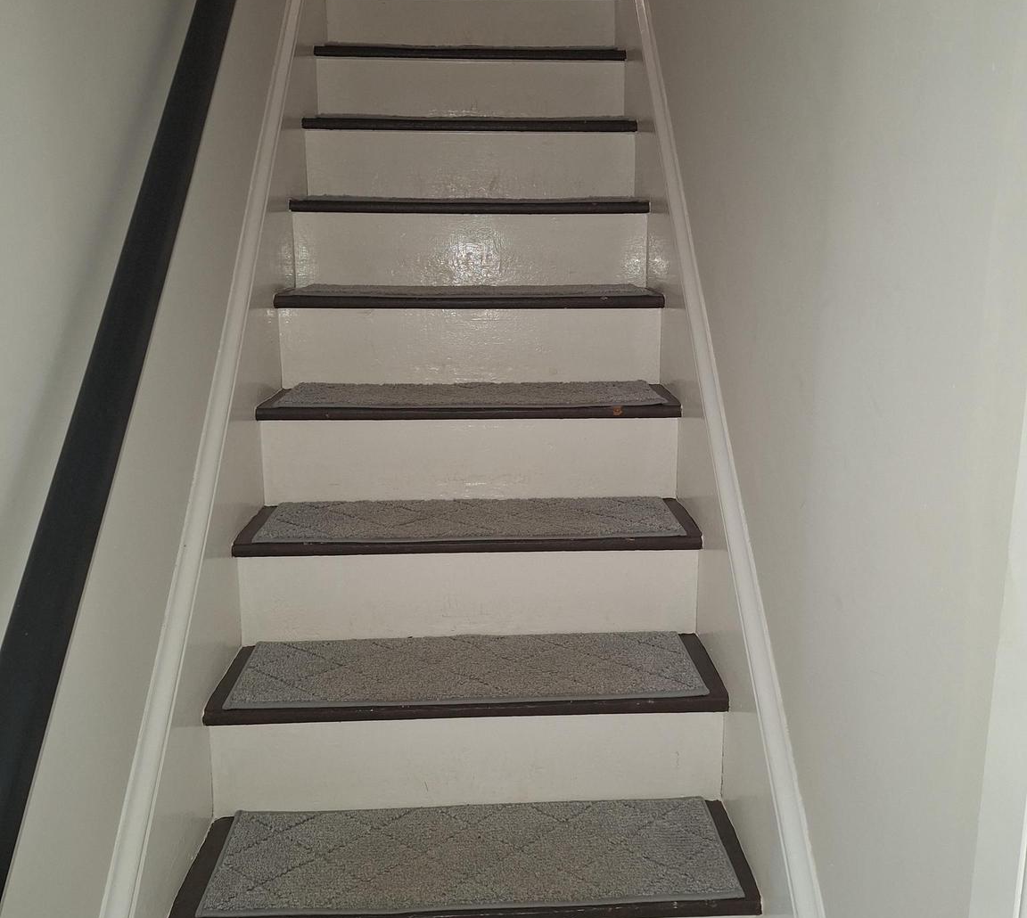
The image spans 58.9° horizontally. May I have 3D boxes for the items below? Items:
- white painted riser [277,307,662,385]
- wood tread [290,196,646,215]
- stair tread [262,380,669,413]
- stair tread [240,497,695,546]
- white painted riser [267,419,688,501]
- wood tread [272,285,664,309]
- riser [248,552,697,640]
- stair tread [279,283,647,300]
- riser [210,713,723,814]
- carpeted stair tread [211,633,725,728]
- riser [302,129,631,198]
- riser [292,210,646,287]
[{"bbox_3d":[-0.089,-0.239,1.946,0.811,0.172,0.020,-1,13,-3],"label":"white painted riser"},{"bbox_3d":[-0.096,-0.577,2.075,0.811,0.030,0.048,-1,13,-3],"label":"wood tread"},{"bbox_3d":[-0.086,-0.133,1.843,0.746,0.011,0.232,-1,13,-3],"label":"stair tread"},{"bbox_3d":[-0.081,0.109,1.709,0.761,0.010,0.237,-1,13,-2],"label":"stair tread"},{"bbox_3d":[-0.082,0.001,1.785,0.811,0.171,0.020,-1,13,-3],"label":"white painted riser"},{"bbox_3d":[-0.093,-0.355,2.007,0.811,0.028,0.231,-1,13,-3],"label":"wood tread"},{"bbox_3d":[-0.077,0.244,1.647,0.825,0.174,0.020,-1,13,-2],"label":"riser"},{"bbox_3d":[-0.095,-0.379,2.038,0.761,0.010,0.237,0,13,-2],"label":"stair tread"},{"bbox_3d":[-0.070,0.488,1.483,0.825,0.174,0.020,-1,13,-2],"label":"riser"},{"bbox_3d":[-0.072,0.359,1.514,0.811,0.037,0.231,-1,13,-3],"label":"carpeted stair tread"},{"bbox_3d":[-0.105,-0.736,2.305,0.825,0.179,0.020,0,13,-2],"label":"riser"},{"bbox_3d":[-0.096,-0.479,2.103,0.811,0.173,0.020,-1,13,-3],"label":"riser"}]

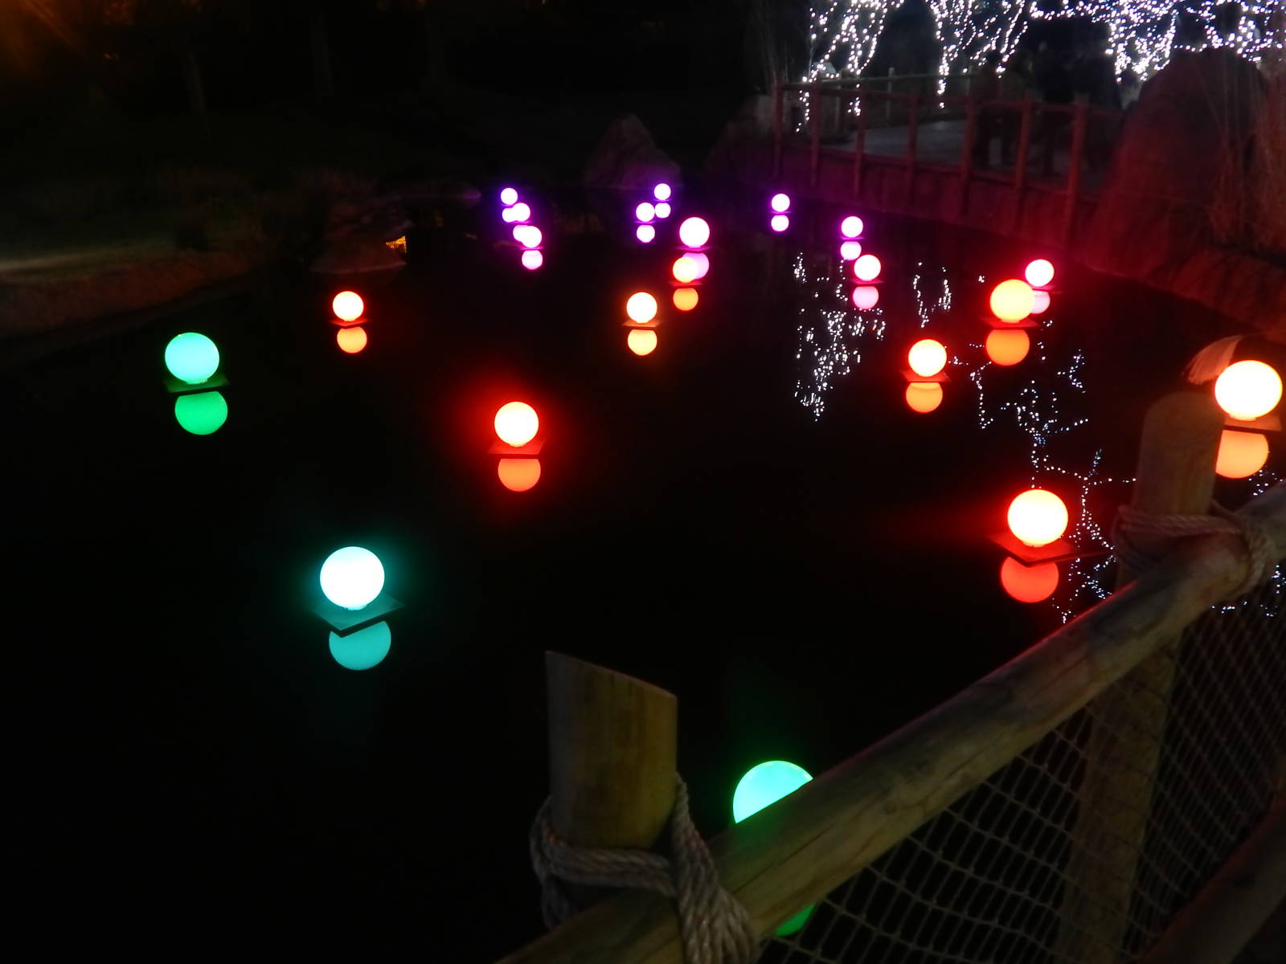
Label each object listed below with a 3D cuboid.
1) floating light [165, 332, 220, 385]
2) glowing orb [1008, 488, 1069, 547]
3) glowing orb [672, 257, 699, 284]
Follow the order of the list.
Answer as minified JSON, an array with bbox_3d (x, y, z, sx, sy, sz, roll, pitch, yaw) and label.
[{"bbox_3d":[-3.247,-0.894,7.497,0.350,0.356,0.350,-1,21,0],"label":"floating light"},{"bbox_3d":[1.792,0.164,4.726,0.250,0.256,0.250,-1,21,0],"label":"glowing orb"},{"bbox_3d":[0.437,-2.189,10.739,0.250,0.256,0.250,-1,21,0],"label":"glowing orb"}]

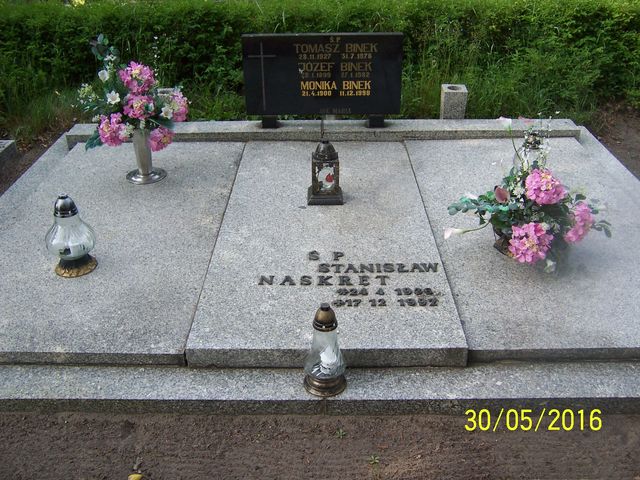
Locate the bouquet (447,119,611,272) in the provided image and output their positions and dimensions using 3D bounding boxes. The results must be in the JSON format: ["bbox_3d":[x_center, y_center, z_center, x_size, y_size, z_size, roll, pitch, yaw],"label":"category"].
[{"bbox_3d":[0.727,-0.157,2.167,0.546,0.361,0.419,0,31,0],"label":"bouquet"}]

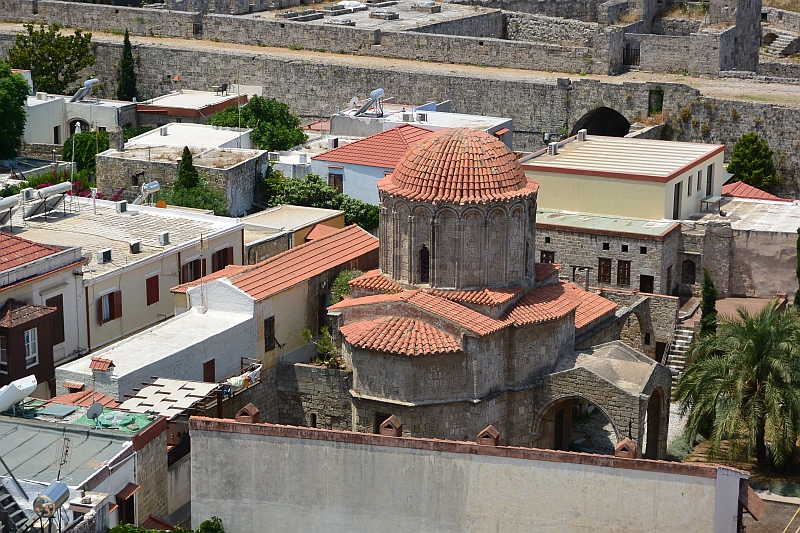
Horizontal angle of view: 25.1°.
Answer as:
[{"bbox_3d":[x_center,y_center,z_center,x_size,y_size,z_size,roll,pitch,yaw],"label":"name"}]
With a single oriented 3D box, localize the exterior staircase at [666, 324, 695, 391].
[{"bbox_3d":[13.725,4.674,89.000,0.980,2.400,3.700,6,17,21],"label":"exterior staircase"}]

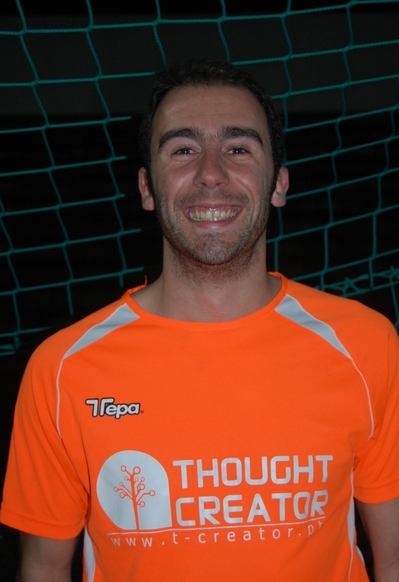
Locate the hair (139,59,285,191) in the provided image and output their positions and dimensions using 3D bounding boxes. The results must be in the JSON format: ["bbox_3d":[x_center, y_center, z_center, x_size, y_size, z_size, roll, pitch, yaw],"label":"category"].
[{"bbox_3d":[0.015,-0.200,1.415,0.182,0.188,0.195,0,-12,2],"label":"hair"}]

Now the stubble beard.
[{"bbox_3d":[0.015,-0.074,1.337,0.146,0.120,0.100,0,-12,2],"label":"stubble beard"}]

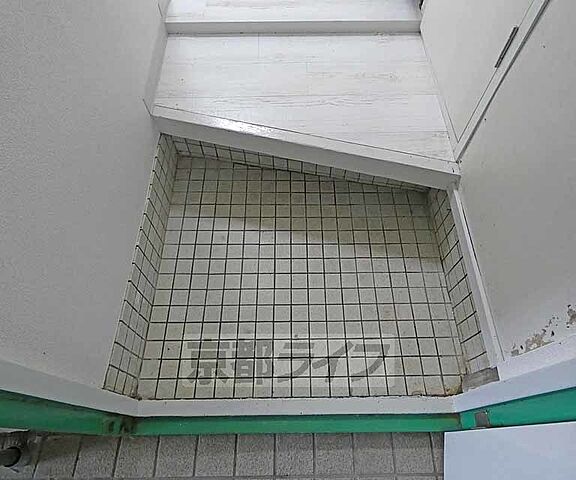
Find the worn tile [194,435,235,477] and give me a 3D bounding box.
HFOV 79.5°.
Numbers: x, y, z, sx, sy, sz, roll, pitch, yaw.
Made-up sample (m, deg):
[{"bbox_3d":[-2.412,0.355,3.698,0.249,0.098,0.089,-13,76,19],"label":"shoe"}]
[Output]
[{"bbox_3d":[-0.187,0.557,0.902,0.097,0.012,0.094,0,62,0],"label":"worn tile"}]

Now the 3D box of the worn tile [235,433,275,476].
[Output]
[{"bbox_3d":[-0.085,0.557,0.902,0.097,0.012,0.094,0,62,0],"label":"worn tile"}]

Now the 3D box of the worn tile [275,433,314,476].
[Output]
[{"bbox_3d":[0.017,0.556,0.903,0.097,0.012,0.094,0,62,0],"label":"worn tile"}]

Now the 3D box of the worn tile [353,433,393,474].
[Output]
[{"bbox_3d":[0.221,0.554,0.905,0.097,0.012,0.094,0,62,0],"label":"worn tile"}]

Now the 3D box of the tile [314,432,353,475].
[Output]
[{"bbox_3d":[0.118,0.555,0.904,0.097,0.012,0.094,0,62,0],"label":"tile"}]

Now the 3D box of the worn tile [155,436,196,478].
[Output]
[{"bbox_3d":[-0.288,0.558,0.901,0.097,0.012,0.094,0,62,0],"label":"worn tile"}]

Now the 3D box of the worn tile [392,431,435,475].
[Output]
[{"bbox_3d":[0.324,0.553,0.905,0.097,0.012,0.094,0,62,0],"label":"worn tile"}]

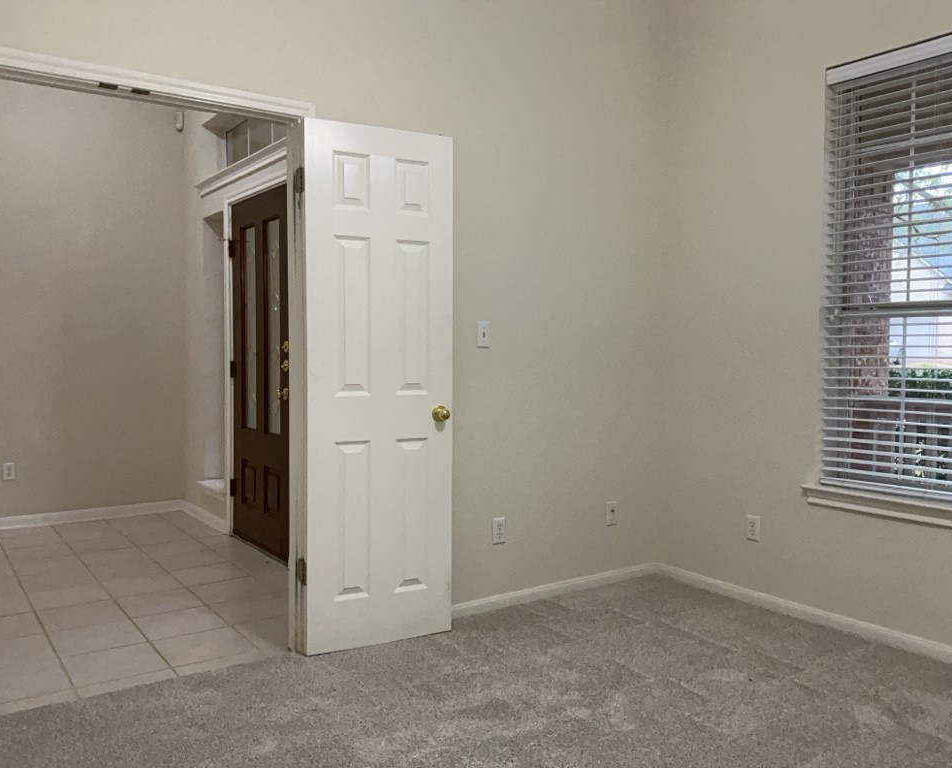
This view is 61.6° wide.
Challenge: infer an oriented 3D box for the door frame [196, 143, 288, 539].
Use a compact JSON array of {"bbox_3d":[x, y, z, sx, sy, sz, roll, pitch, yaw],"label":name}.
[{"bbox_3d":[-1.287,-0.156,4.710,0.150,2.270,1.680,-1,3,-36],"label":"door frame"}]

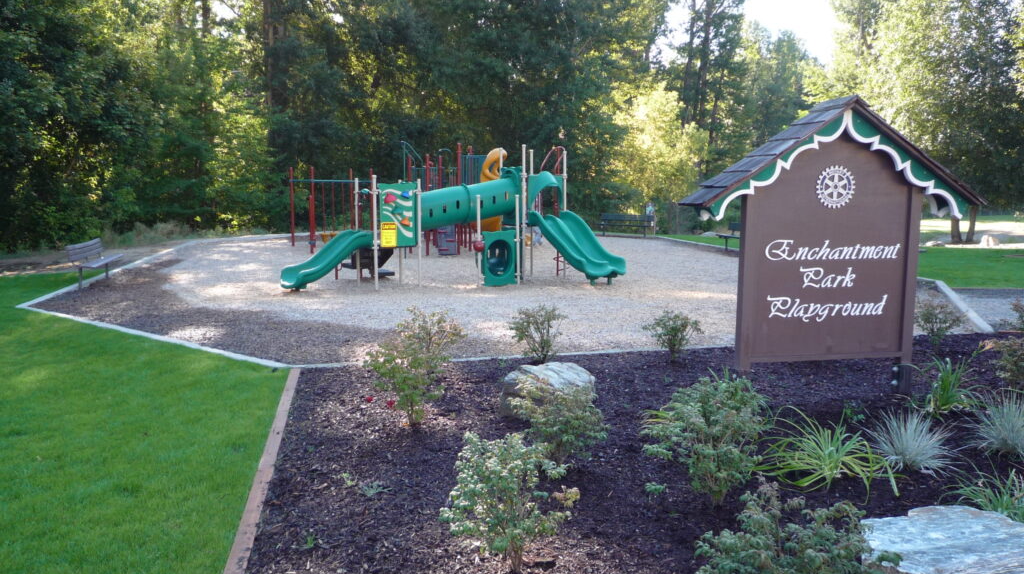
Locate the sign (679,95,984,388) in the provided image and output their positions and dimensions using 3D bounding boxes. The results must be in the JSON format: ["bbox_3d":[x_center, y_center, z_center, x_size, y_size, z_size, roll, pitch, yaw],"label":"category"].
[{"bbox_3d":[2.745,-0.367,6.652,2.440,2.440,0.550,-1,7,-10],"label":"sign"}]

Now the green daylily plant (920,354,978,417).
[{"bbox_3d":[3.500,0.768,6.149,0.480,0.470,0.460,5,9,30],"label":"green daylily plant"}]

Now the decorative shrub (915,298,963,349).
[{"bbox_3d":[5.253,0.437,9.454,0.600,0.600,0.580,4,9,29],"label":"decorative shrub"}]

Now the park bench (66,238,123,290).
[{"bbox_3d":[-8.700,-0.519,16.182,0.600,0.830,2.000,-2,8,-13],"label":"park bench"}]

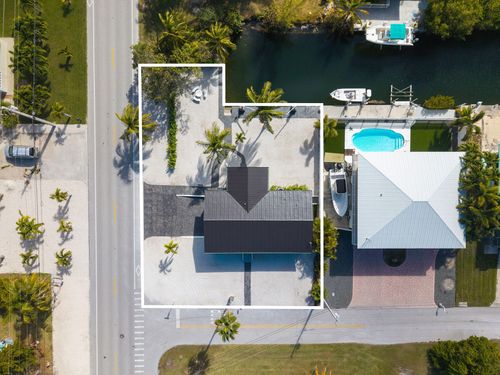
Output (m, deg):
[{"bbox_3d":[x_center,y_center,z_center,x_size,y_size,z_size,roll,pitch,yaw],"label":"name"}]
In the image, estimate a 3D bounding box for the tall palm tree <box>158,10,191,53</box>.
[{"bbox_3d":[-10.811,-22.737,52.511,5.200,6.800,5.500,0,90,1],"label":"tall palm tree"}]

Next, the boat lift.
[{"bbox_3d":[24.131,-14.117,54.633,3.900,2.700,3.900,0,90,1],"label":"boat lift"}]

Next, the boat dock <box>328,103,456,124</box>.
[{"bbox_3d":[22.530,-11.950,55.900,21.200,0.700,2.700,0,90,0],"label":"boat dock"}]

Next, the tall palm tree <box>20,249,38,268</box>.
[{"bbox_3d":[-34.246,11.034,54.455,2.700,2.800,2.500,0,90,1],"label":"tall palm tree"}]

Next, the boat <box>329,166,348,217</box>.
[{"bbox_3d":[13.800,0.542,53.711,2.700,2.500,8.000,-5,89,1],"label":"boat"}]

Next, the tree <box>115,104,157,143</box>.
[{"bbox_3d":[-16.851,-9.299,52.605,6.000,6.500,5.600,0,90,1],"label":"tree"}]

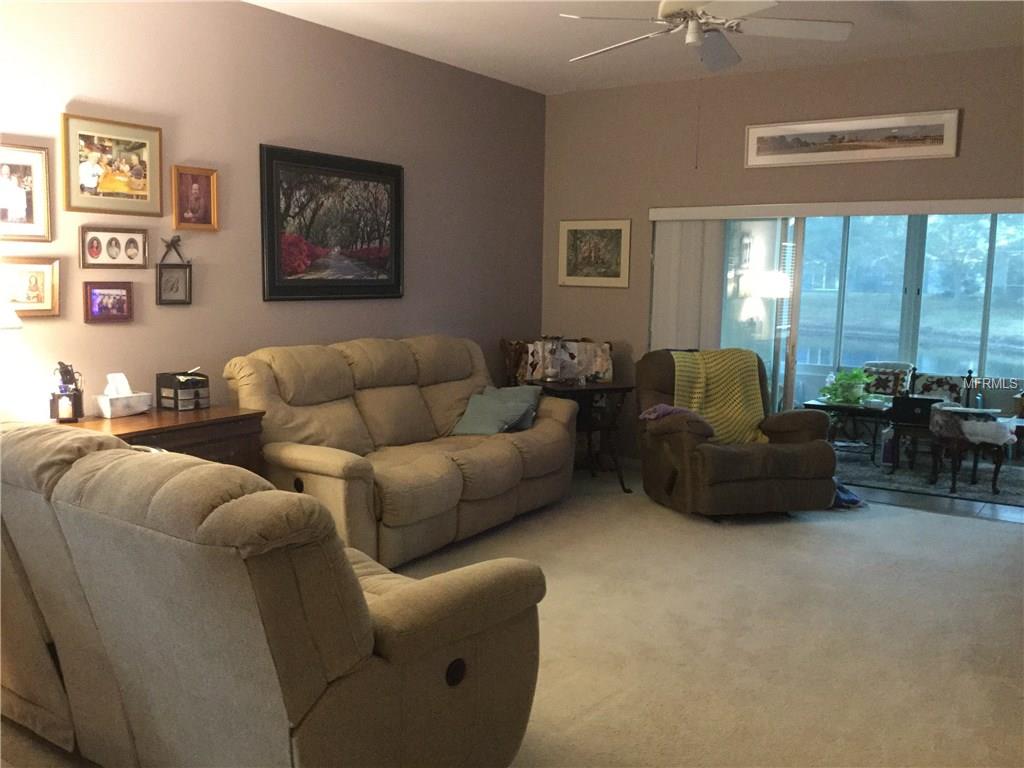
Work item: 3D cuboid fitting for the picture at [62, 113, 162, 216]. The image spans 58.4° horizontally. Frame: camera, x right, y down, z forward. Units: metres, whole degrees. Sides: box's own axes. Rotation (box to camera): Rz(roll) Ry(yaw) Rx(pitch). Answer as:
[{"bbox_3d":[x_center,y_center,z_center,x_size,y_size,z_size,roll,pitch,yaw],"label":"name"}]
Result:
[{"bbox_3d":[-1.898,-1.034,4.394,0.030,0.430,0.500,6,9,34],"label":"picture"}]

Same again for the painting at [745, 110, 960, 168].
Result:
[{"bbox_3d":[2.265,-1.650,6.227,1.376,0.297,0.025,6,9,33],"label":"painting"}]

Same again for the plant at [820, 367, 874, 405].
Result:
[{"bbox_3d":[2.890,0.021,7.900,0.430,0.310,0.410,6,9,33],"label":"plant"}]

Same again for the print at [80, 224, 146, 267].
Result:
[{"bbox_3d":[-1.894,-0.646,4.380,0.025,0.191,0.336,6,9,33],"label":"print"}]

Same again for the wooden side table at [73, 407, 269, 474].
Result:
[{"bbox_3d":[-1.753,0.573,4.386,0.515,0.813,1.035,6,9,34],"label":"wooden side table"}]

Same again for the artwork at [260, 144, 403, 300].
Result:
[{"bbox_3d":[-1.060,-0.954,5.631,0.040,0.860,1.170,6,9,34],"label":"artwork"}]

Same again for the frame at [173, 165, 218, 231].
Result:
[{"bbox_3d":[-1.631,-0.951,4.737,0.025,0.317,0.257,6,9,33],"label":"frame"}]

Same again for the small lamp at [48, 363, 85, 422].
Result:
[{"bbox_3d":[-2.009,0.034,4.140,0.145,0.275,0.125,-5,9,-37],"label":"small lamp"}]

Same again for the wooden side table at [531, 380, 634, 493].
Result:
[{"bbox_3d":[0.512,0.371,6.659,0.566,0.730,0.500,-2,8,-21],"label":"wooden side table"}]

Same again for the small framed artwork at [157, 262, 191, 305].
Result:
[{"bbox_3d":[-1.734,-0.512,4.719,0.025,0.205,0.190,6,9,34],"label":"small framed artwork"}]

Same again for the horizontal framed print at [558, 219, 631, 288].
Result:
[{"bbox_3d":[0.657,-1.042,7.366,0.623,0.526,0.025,6,9,33],"label":"horizontal framed print"}]

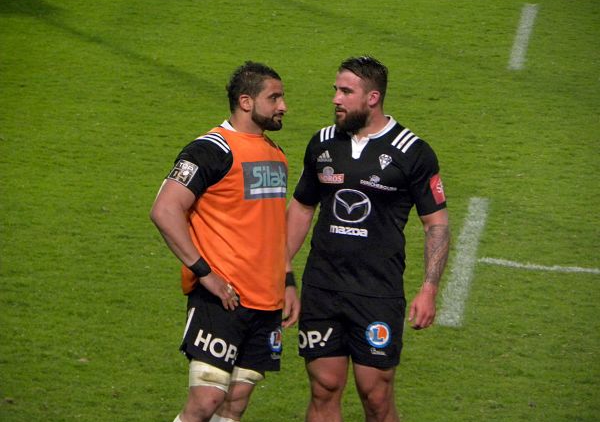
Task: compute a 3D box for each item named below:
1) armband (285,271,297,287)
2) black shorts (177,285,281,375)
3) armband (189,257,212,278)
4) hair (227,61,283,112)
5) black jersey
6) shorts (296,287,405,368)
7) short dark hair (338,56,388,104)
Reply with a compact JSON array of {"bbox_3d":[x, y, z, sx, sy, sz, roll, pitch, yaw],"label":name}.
[{"bbox_3d":[-0.039,0.261,22.600,0.060,0.062,0.060,-3,6,0],"label":"armband"},{"bbox_3d":[-0.263,0.440,22.450,0.340,0.360,0.430,8,9,39],"label":"black shorts"},{"bbox_3d":[-0.380,0.216,22.300,0.065,0.062,0.060,47,0,-3],"label":"armband"},{"bbox_3d":[-0.175,-0.477,22.450,0.205,0.195,0.175,6,8,27],"label":"hair"},{"bbox_3d":[0.273,-0.013,22.600,0.590,0.690,0.330,5,8,20],"label":"black jersey"},{"bbox_3d":[0.203,0.435,22.600,0.415,0.360,0.310,5,8,20],"label":"shorts"},{"bbox_3d":[0.246,-0.501,22.600,0.200,0.190,0.170,-4,9,-40],"label":"short dark hair"}]

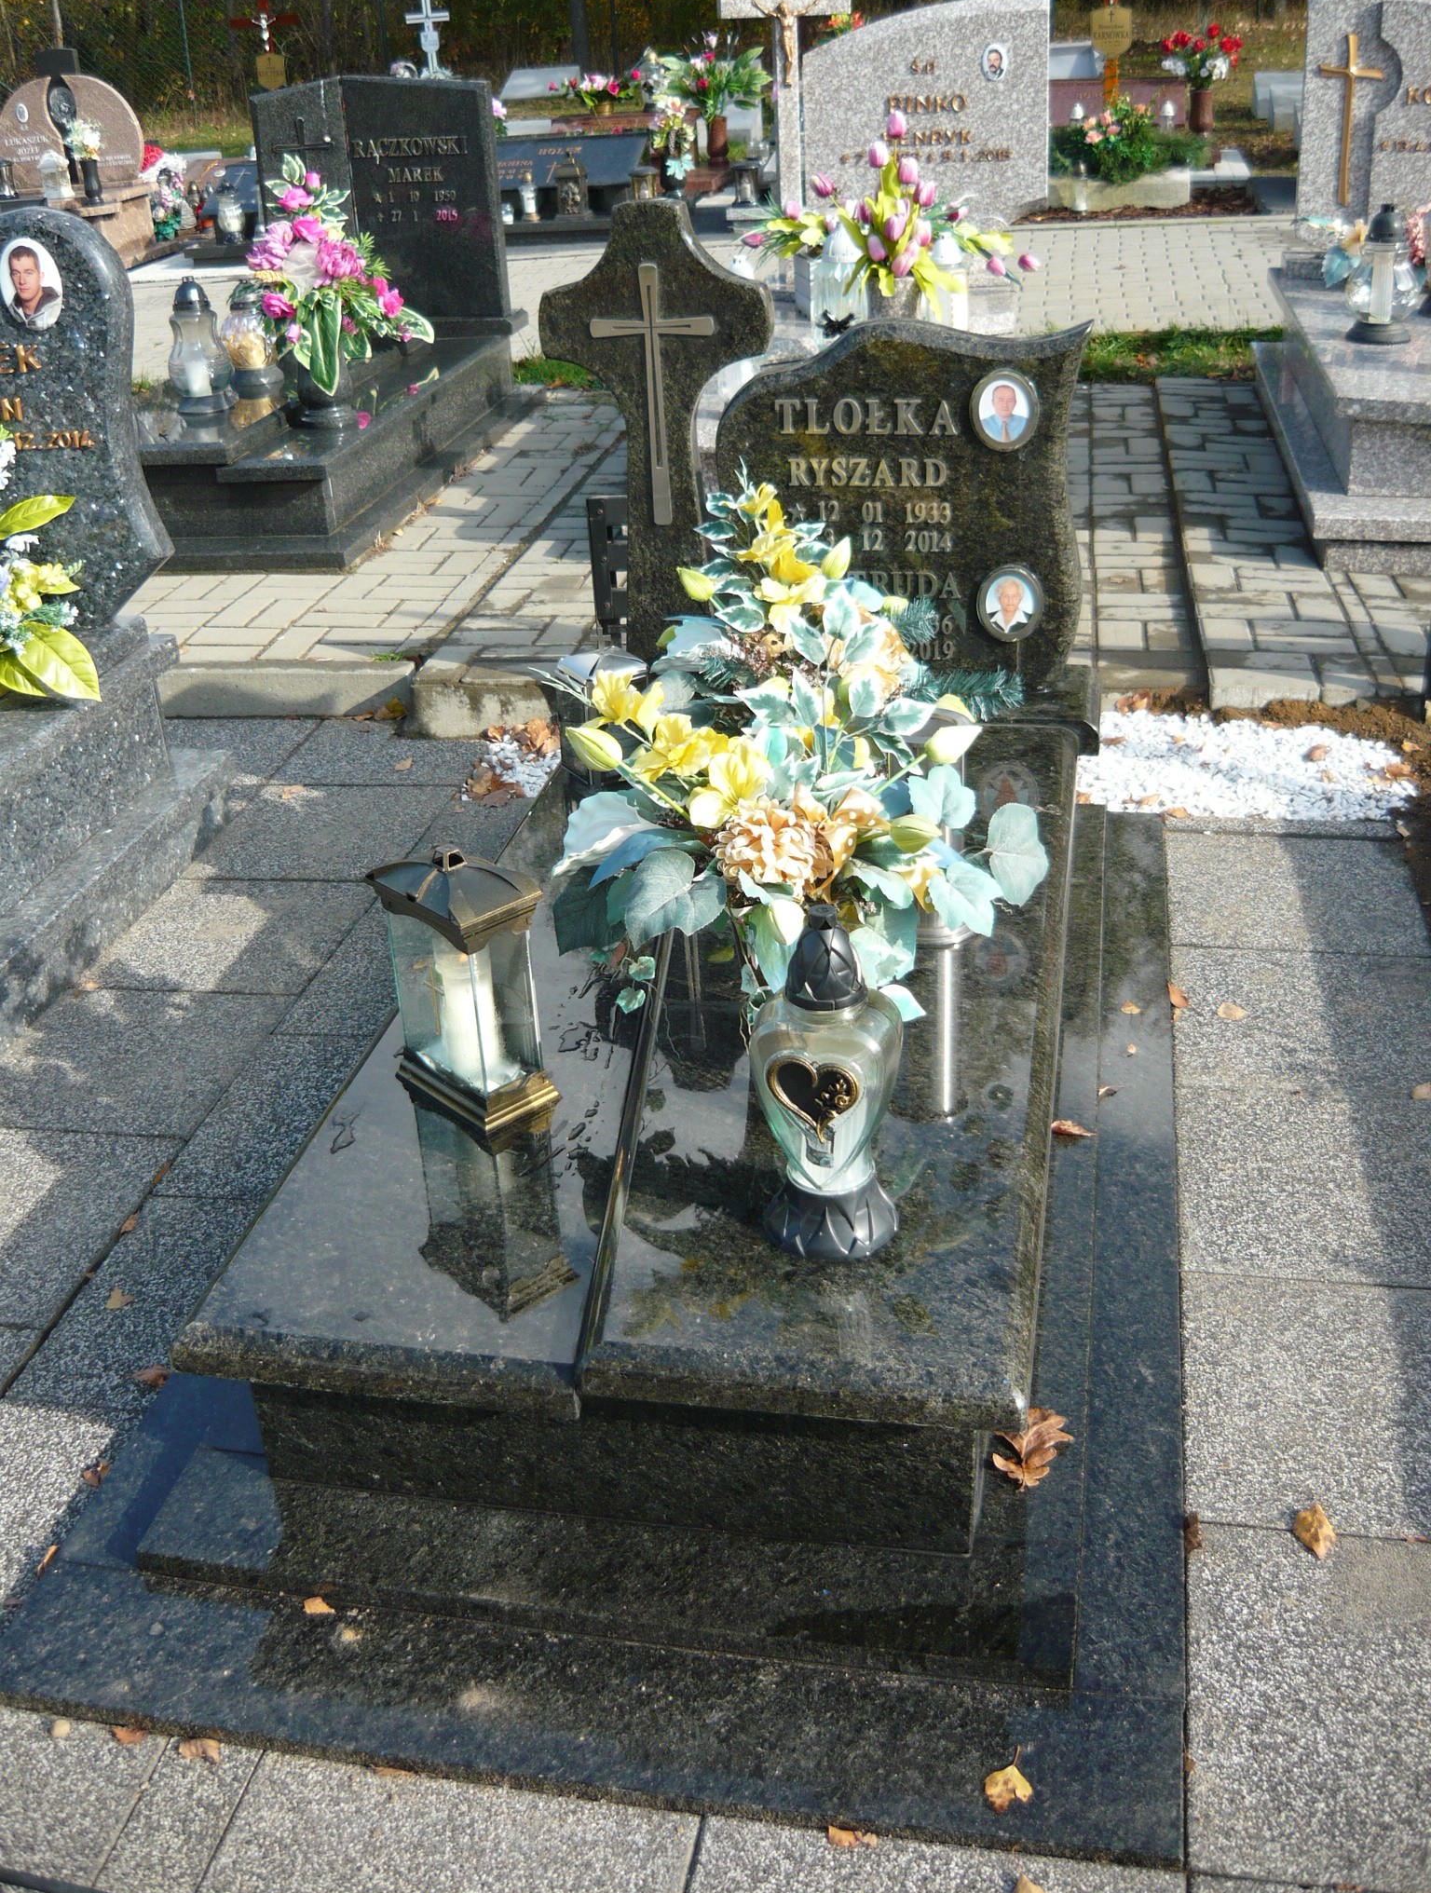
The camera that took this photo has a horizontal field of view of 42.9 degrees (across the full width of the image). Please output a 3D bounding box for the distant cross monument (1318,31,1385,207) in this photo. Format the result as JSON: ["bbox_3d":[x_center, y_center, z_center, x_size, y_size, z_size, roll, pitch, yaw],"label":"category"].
[{"bbox_3d":[1.785,-2.323,5.122,0.168,0.446,0.035,4,30,14],"label":"distant cross monument"}]

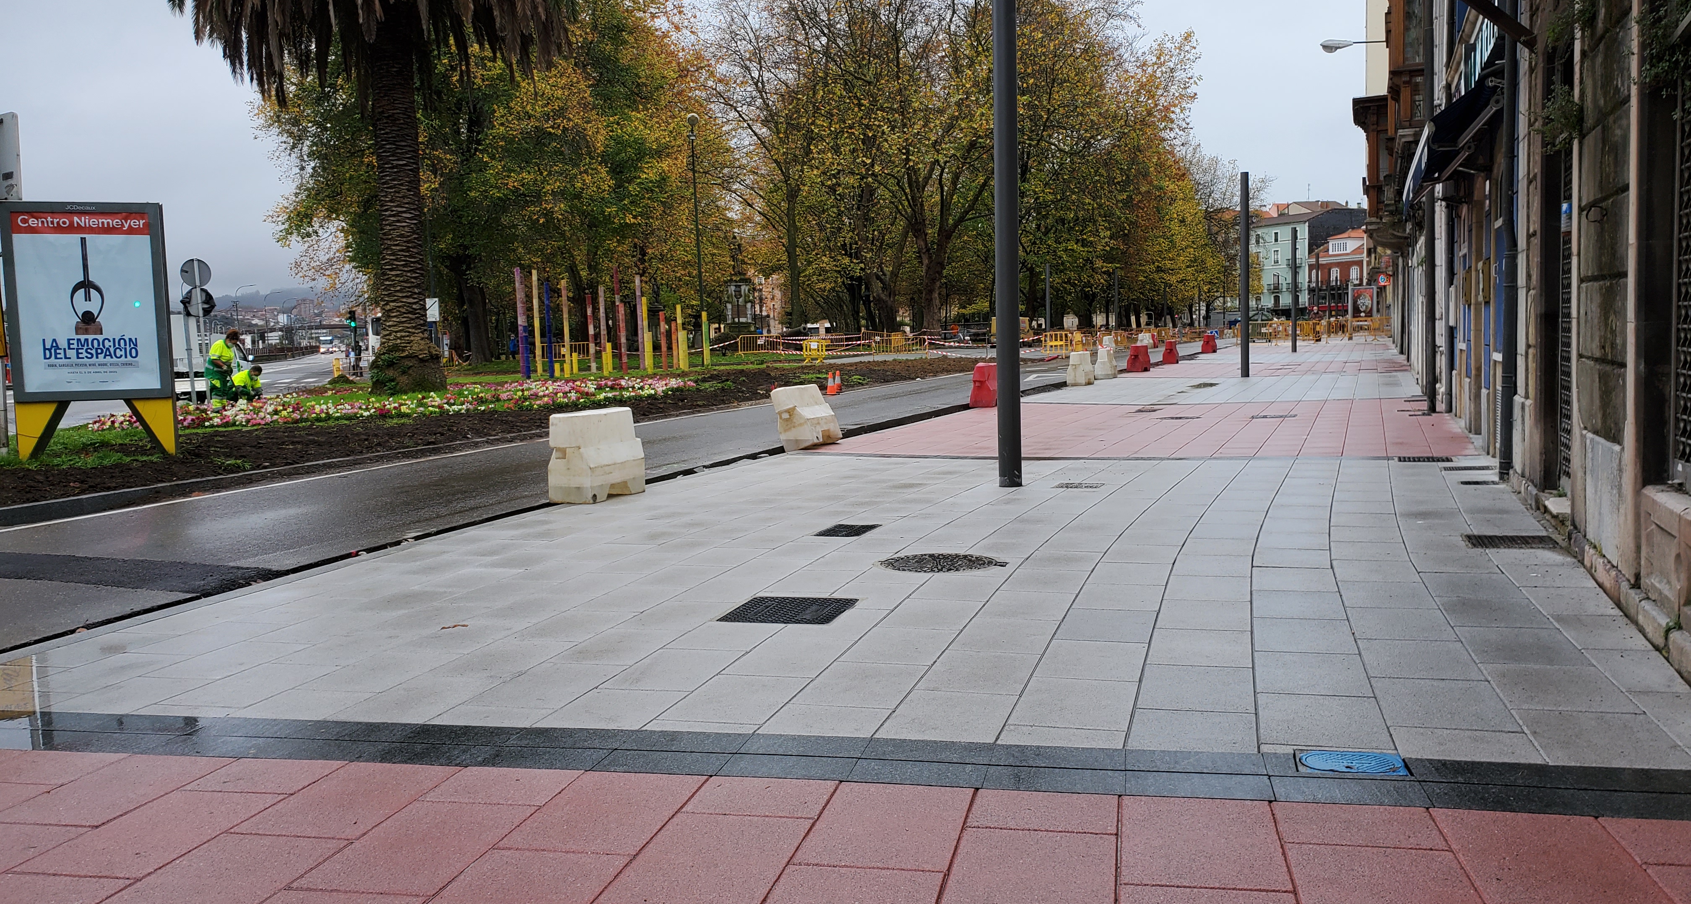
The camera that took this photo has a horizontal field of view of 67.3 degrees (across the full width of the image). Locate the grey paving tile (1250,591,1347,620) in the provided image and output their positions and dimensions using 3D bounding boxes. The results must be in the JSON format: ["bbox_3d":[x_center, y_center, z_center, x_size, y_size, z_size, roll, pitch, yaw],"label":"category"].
[{"bbox_3d":[2.143,0.743,6.014,0.400,0.040,0.600,0,6,18],"label":"grey paving tile"}]

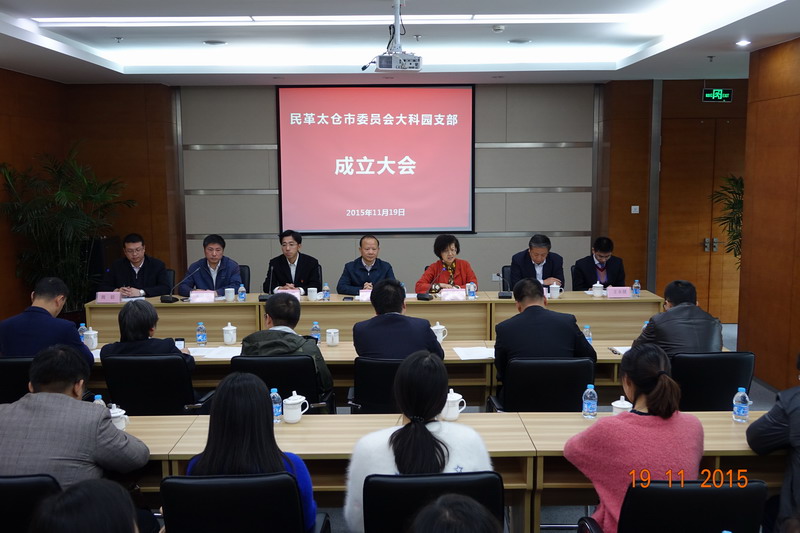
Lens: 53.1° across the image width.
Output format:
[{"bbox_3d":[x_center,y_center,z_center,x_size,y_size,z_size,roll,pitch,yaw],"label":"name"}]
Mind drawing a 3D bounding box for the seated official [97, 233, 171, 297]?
[{"bbox_3d":[-2.341,0.343,7.117,0.600,1.270,0.680,-1,7,-3],"label":"seated official"}]

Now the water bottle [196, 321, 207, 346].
[{"bbox_3d":[-1.237,0.416,4.980,0.062,0.145,0.062,0,7,0],"label":"water bottle"}]

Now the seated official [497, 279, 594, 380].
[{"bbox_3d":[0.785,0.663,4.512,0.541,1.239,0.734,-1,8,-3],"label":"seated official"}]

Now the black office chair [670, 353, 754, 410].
[{"bbox_3d":[1.598,0.841,4.341,0.550,0.920,0.600,0,7,2],"label":"black office chair"}]

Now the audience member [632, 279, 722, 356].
[{"bbox_3d":[1.496,0.673,4.481,0.540,1.220,0.750,-1,7,-7],"label":"audience member"}]

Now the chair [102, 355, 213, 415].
[{"bbox_3d":[-1.294,0.862,4.419,0.551,0.903,0.592,-1,8,-2],"label":"chair"}]

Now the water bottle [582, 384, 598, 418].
[{"bbox_3d":[0.886,0.622,3.713,0.065,0.153,0.065,0,7,-1],"label":"water bottle"}]

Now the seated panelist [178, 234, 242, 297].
[{"bbox_3d":[-1.677,0.343,7.118,0.560,1.260,0.680,0,7,0],"label":"seated panelist"}]

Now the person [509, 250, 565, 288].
[{"bbox_3d":[1.199,0.333,6.962,0.490,1.229,0.694,-1,8,0],"label":"person"}]

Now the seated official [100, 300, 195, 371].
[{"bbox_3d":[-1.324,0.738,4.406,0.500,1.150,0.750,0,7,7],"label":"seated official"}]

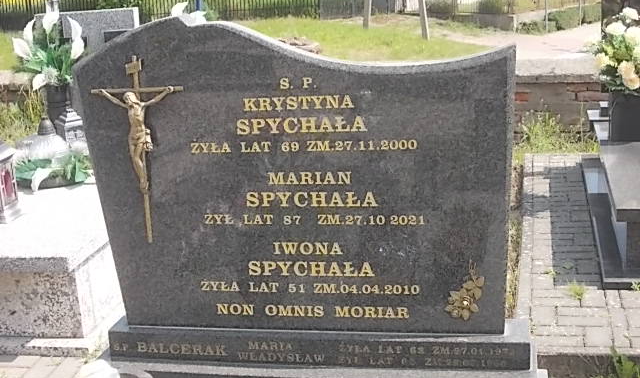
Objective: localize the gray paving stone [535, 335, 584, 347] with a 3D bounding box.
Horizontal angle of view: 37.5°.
[{"bbox_3d":[0.908,0.609,3.592,0.200,0.060,0.100,0,14,13],"label":"gray paving stone"}]

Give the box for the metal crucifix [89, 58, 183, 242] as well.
[{"bbox_3d":[-0.628,-0.134,3.326,0.341,0.666,0.060,-1,10,12],"label":"metal crucifix"}]

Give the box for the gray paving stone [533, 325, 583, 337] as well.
[{"bbox_3d":[0.929,0.584,3.687,0.200,0.060,0.100,0,14,13],"label":"gray paving stone"}]

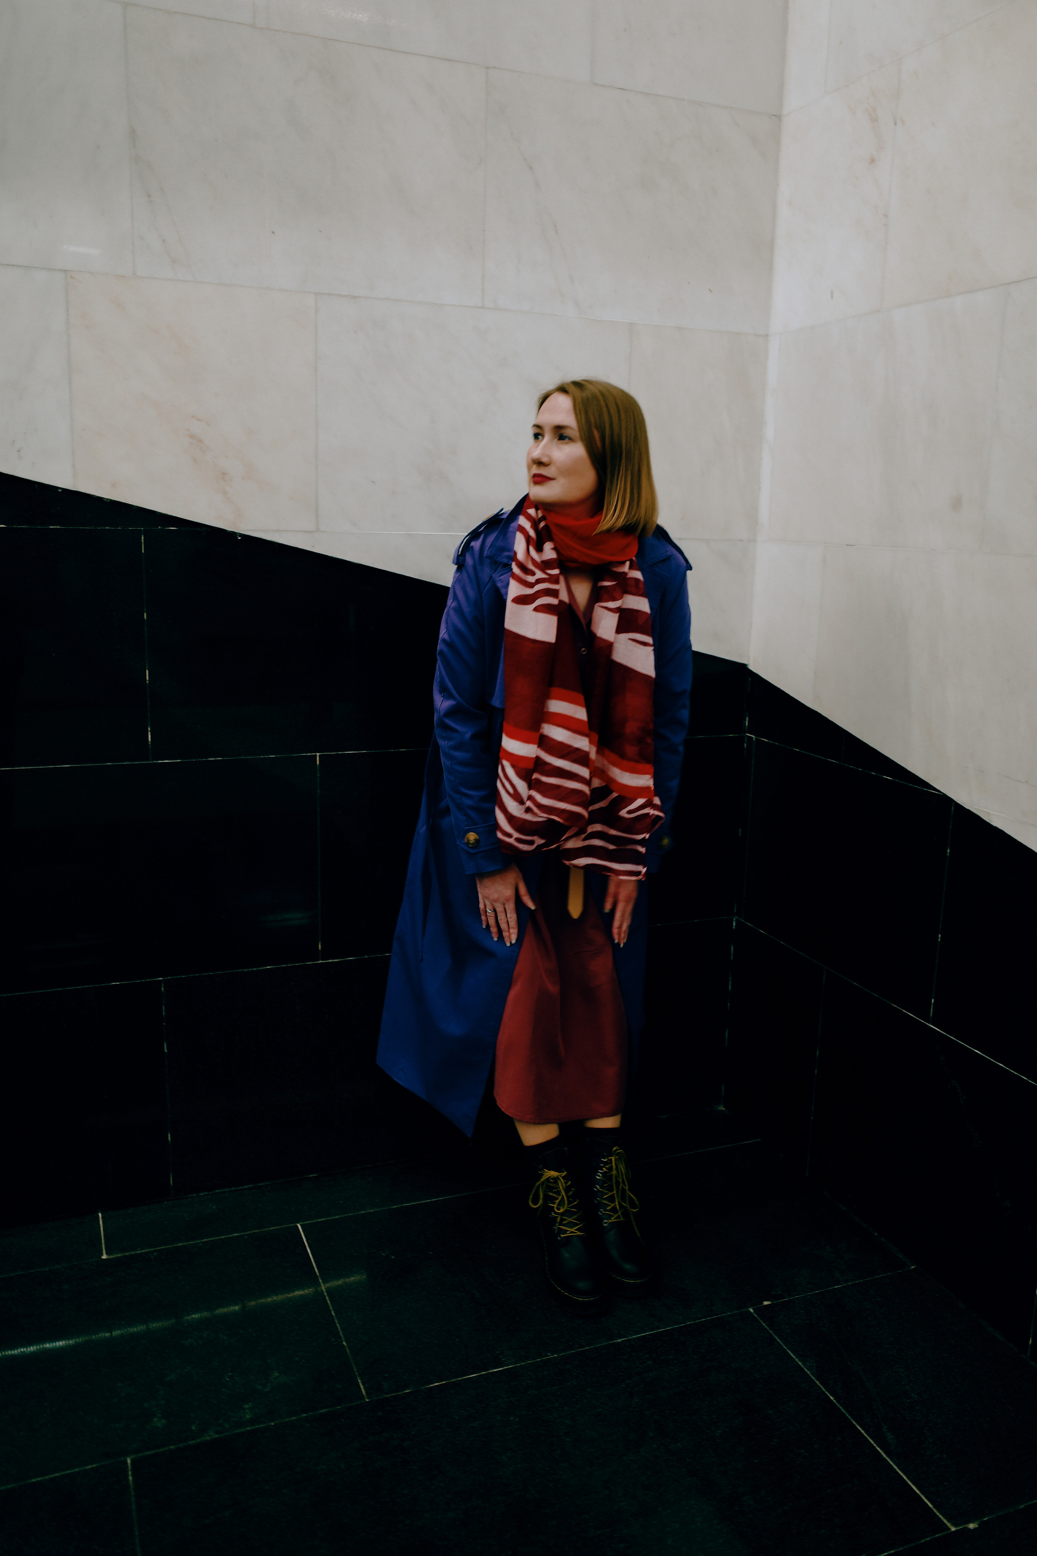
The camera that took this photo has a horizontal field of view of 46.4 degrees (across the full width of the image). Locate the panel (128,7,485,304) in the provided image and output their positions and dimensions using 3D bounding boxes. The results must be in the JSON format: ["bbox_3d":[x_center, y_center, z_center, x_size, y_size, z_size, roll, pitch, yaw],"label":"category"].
[{"bbox_3d":[-0.392,-1.173,2.339,0.684,0.454,0.030,-3,13,-21],"label":"panel"}]

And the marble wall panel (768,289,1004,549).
[{"bbox_3d":[0.709,-0.697,2.439,0.025,0.453,0.696,-4,13,-23],"label":"marble wall panel"}]

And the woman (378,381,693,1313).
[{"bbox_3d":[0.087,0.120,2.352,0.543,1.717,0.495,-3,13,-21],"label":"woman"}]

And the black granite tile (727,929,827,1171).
[{"bbox_3d":[0.616,0.633,2.910,0.030,0.510,0.370,-4,13,-22],"label":"black granite tile"}]

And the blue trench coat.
[{"bbox_3d":[0.048,0.074,2.449,0.543,1.261,0.388,-3,13,-21],"label":"blue trench coat"}]

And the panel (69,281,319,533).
[{"bbox_3d":[-0.613,-0.706,2.317,0.454,0.453,0.025,-3,13,-21],"label":"panel"}]

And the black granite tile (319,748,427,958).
[{"bbox_3d":[-0.110,0.155,2.703,0.678,0.458,0.025,-3,13,-21],"label":"black granite tile"}]

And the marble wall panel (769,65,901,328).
[{"bbox_3d":[0.663,-1.186,2.524,0.030,0.454,0.381,-4,13,-22],"label":"marble wall panel"}]

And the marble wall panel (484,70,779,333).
[{"bbox_3d":[0.250,-1.193,2.545,0.682,0.449,0.025,-3,13,-21],"label":"marble wall panel"}]

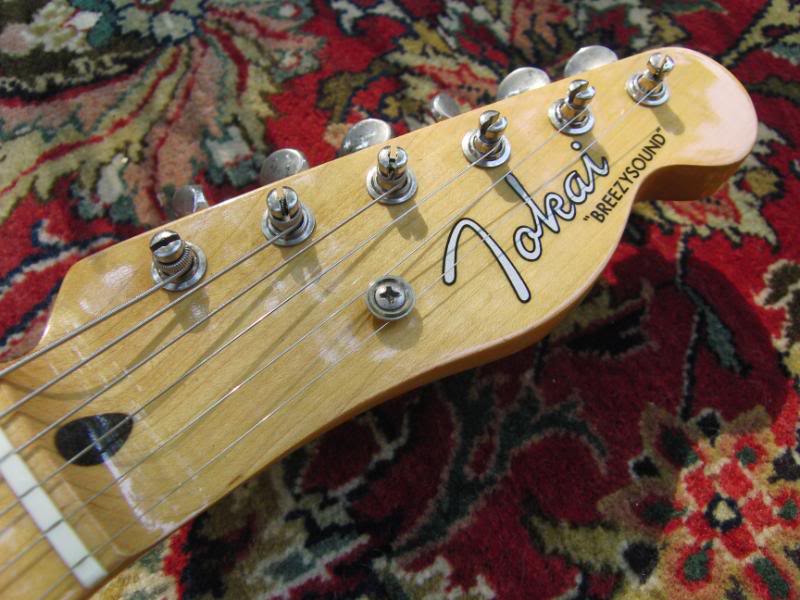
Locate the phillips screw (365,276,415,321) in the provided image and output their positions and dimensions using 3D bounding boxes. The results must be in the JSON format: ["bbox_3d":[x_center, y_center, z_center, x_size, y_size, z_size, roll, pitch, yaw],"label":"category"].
[{"bbox_3d":[-0.002,0.000,0.122,0.010,0.004,0.010,2,65,-3],"label":"phillips screw"}]

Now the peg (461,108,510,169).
[{"bbox_3d":[0.020,-0.037,0.136,0.011,0.009,0.011,1,63,-3],"label":"peg"}]

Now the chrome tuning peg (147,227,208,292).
[{"bbox_3d":[-0.044,-0.009,0.118,0.011,0.009,0.011,1,63,-3],"label":"chrome tuning peg"}]

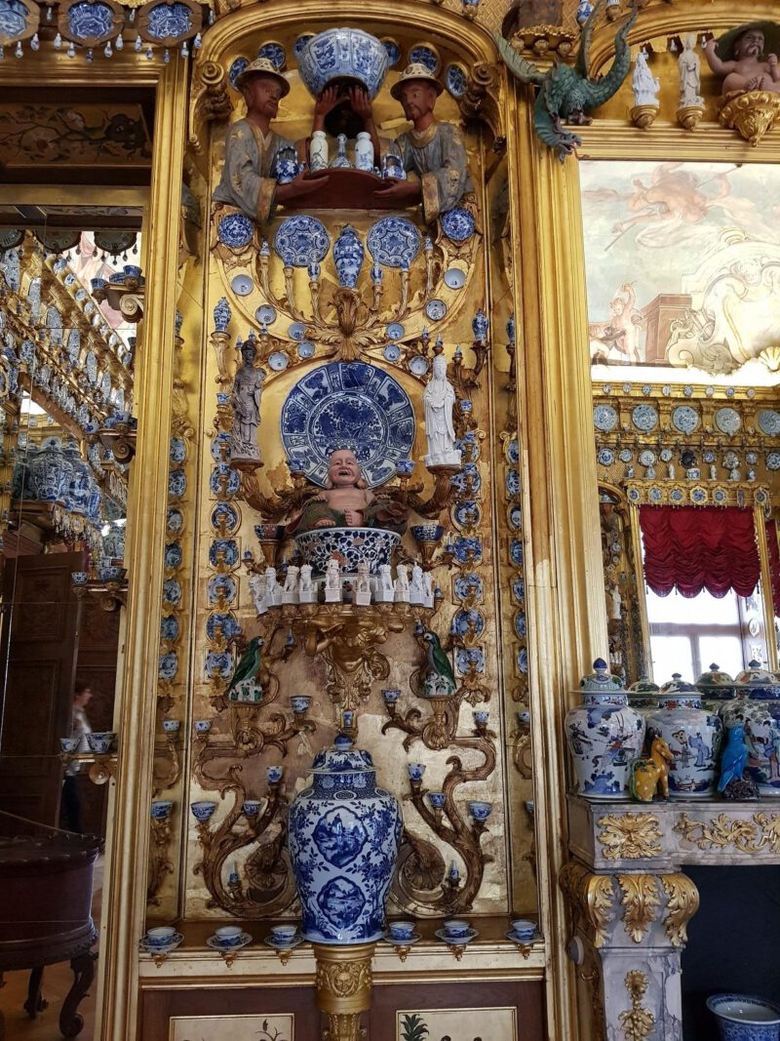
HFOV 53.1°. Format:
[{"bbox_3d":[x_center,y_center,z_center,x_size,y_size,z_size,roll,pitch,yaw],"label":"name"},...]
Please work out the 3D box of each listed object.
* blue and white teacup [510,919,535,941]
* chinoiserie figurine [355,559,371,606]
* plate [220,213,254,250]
[{"bbox_3d":[0.408,1.248,2.373,0.079,0.043,0.079,0,-11,-2],"label":"blue and white teacup"},{"bbox_3d":[-0.088,0.195,2.416,0.044,0.136,0.053,3,-12,-17],"label":"chinoiserie figurine"},{"bbox_3d":[-0.590,-1.112,3.006,0.131,0.131,0.025,0,-5,-2],"label":"plate"}]

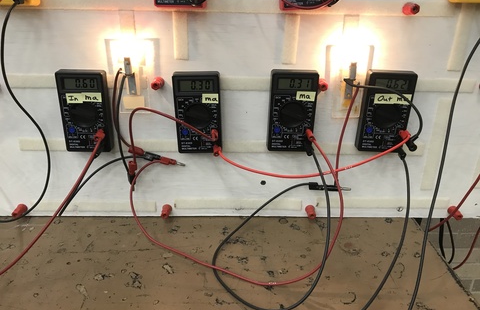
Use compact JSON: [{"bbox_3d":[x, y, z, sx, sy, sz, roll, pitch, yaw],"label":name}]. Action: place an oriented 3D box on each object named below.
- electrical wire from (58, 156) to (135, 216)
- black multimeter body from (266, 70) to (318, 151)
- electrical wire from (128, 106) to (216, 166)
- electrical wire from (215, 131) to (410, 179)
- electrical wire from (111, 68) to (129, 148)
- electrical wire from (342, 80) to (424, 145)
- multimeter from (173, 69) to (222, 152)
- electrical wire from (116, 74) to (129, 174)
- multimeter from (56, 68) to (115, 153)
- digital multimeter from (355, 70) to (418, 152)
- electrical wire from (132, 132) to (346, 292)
[{"bbox_3d":[-0.252,0.058,0.668,0.159,0.128,0.025,0,25,0],"label":"electrical wire"},{"bbox_3d":[0.083,-0.069,0.616,0.070,0.126,0.026,1,25,0],"label":"black multimeter body"},{"bbox_3d":[-0.108,-0.024,0.605,0.142,0.105,0.040,0,25,0],"label":"electrical wire"},{"bbox_3d":[0.110,0.000,0.599,0.299,0.068,0.030,0,25,0],"label":"electrical wire"},{"bbox_3d":[-0.188,-0.070,0.599,0.024,0.130,0.020,0,25,0],"label":"electrical wire"},{"bbox_3d":[0.213,-0.063,0.586,0.112,0.094,0.040,0,25,0],"label":"electrical wire"},{"bbox_3d":[-0.065,-0.066,0.618,0.070,0.126,0.026,-1,25,1],"label":"multimeter"},{"bbox_3d":[-0.180,-0.044,0.612,0.026,0.169,0.020,0,25,0],"label":"electrical wire"},{"bbox_3d":[-0.243,-0.069,0.617,0.070,0.126,0.026,2,25,-1],"label":"multimeter"},{"bbox_3d":[0.230,-0.068,0.615,0.070,0.126,0.026,1,25,0],"label":"digital multimeter"},{"bbox_3d":[-0.006,0.071,0.586,0.360,0.189,0.154,0,25,0],"label":"electrical wire"}]

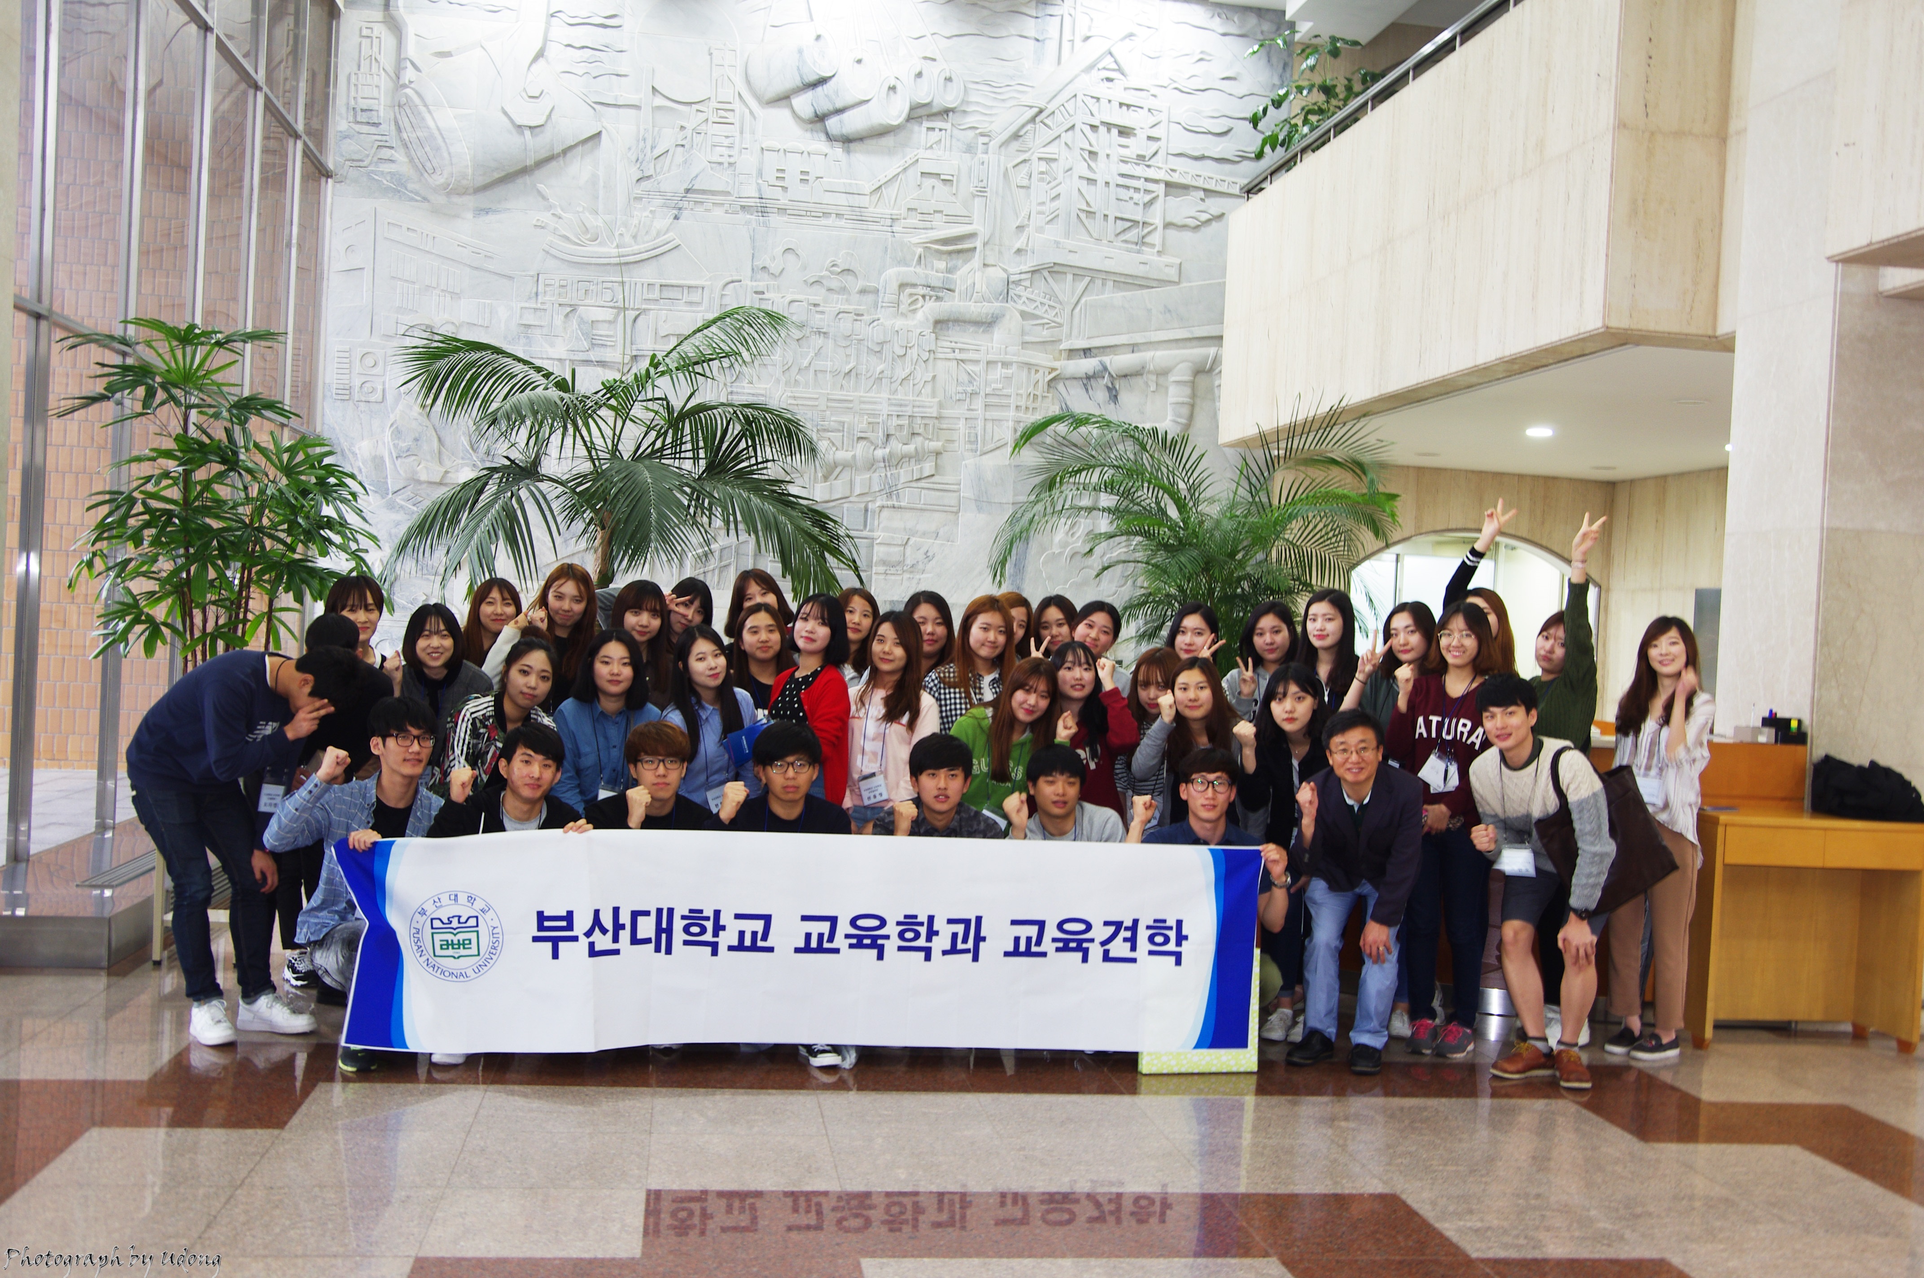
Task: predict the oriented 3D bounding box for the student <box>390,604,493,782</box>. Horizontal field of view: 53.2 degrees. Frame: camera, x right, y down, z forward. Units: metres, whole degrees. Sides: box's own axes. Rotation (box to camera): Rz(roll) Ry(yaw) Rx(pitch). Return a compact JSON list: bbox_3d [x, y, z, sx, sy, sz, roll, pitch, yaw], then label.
[{"bbox_3d":[-1.958,0.595,7.155,0.460,1.420,0.450,3,1,-12],"label":"student"}]

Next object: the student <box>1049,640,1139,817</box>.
[{"bbox_3d":[0.457,0.716,7.305,0.450,1.420,0.450,3,1,-1],"label":"student"}]

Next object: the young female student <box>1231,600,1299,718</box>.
[{"bbox_3d":[1.161,0.646,7.508,0.450,1.593,0.320,3,1,7],"label":"young female student"}]

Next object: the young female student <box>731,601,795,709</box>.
[{"bbox_3d":[-0.787,0.615,7.410,0.430,1.514,0.300,3,1,-5],"label":"young female student"}]

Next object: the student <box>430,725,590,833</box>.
[{"bbox_3d":[-1.490,0.814,6.365,0.580,1.060,0.620,3,1,-11],"label":"student"}]

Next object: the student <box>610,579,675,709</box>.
[{"bbox_3d":[-1.209,0.555,7.158,0.430,1.553,0.290,3,1,-9],"label":"student"}]

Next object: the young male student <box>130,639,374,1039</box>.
[{"bbox_3d":[-2.372,0.663,6.420,0.740,1.299,0.470,3,1,31],"label":"young male student"}]

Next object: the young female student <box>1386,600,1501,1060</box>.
[{"bbox_3d":[1.779,0.682,7.050,0.440,1.643,0.320,3,1,9],"label":"young female student"}]

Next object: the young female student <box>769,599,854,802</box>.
[{"bbox_3d":[-0.556,0.601,6.905,0.420,1.532,0.320,3,1,30],"label":"young female student"}]

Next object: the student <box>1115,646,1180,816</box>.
[{"bbox_3d":[0.717,0.737,7.406,0.440,1.400,0.420,3,1,0],"label":"student"}]

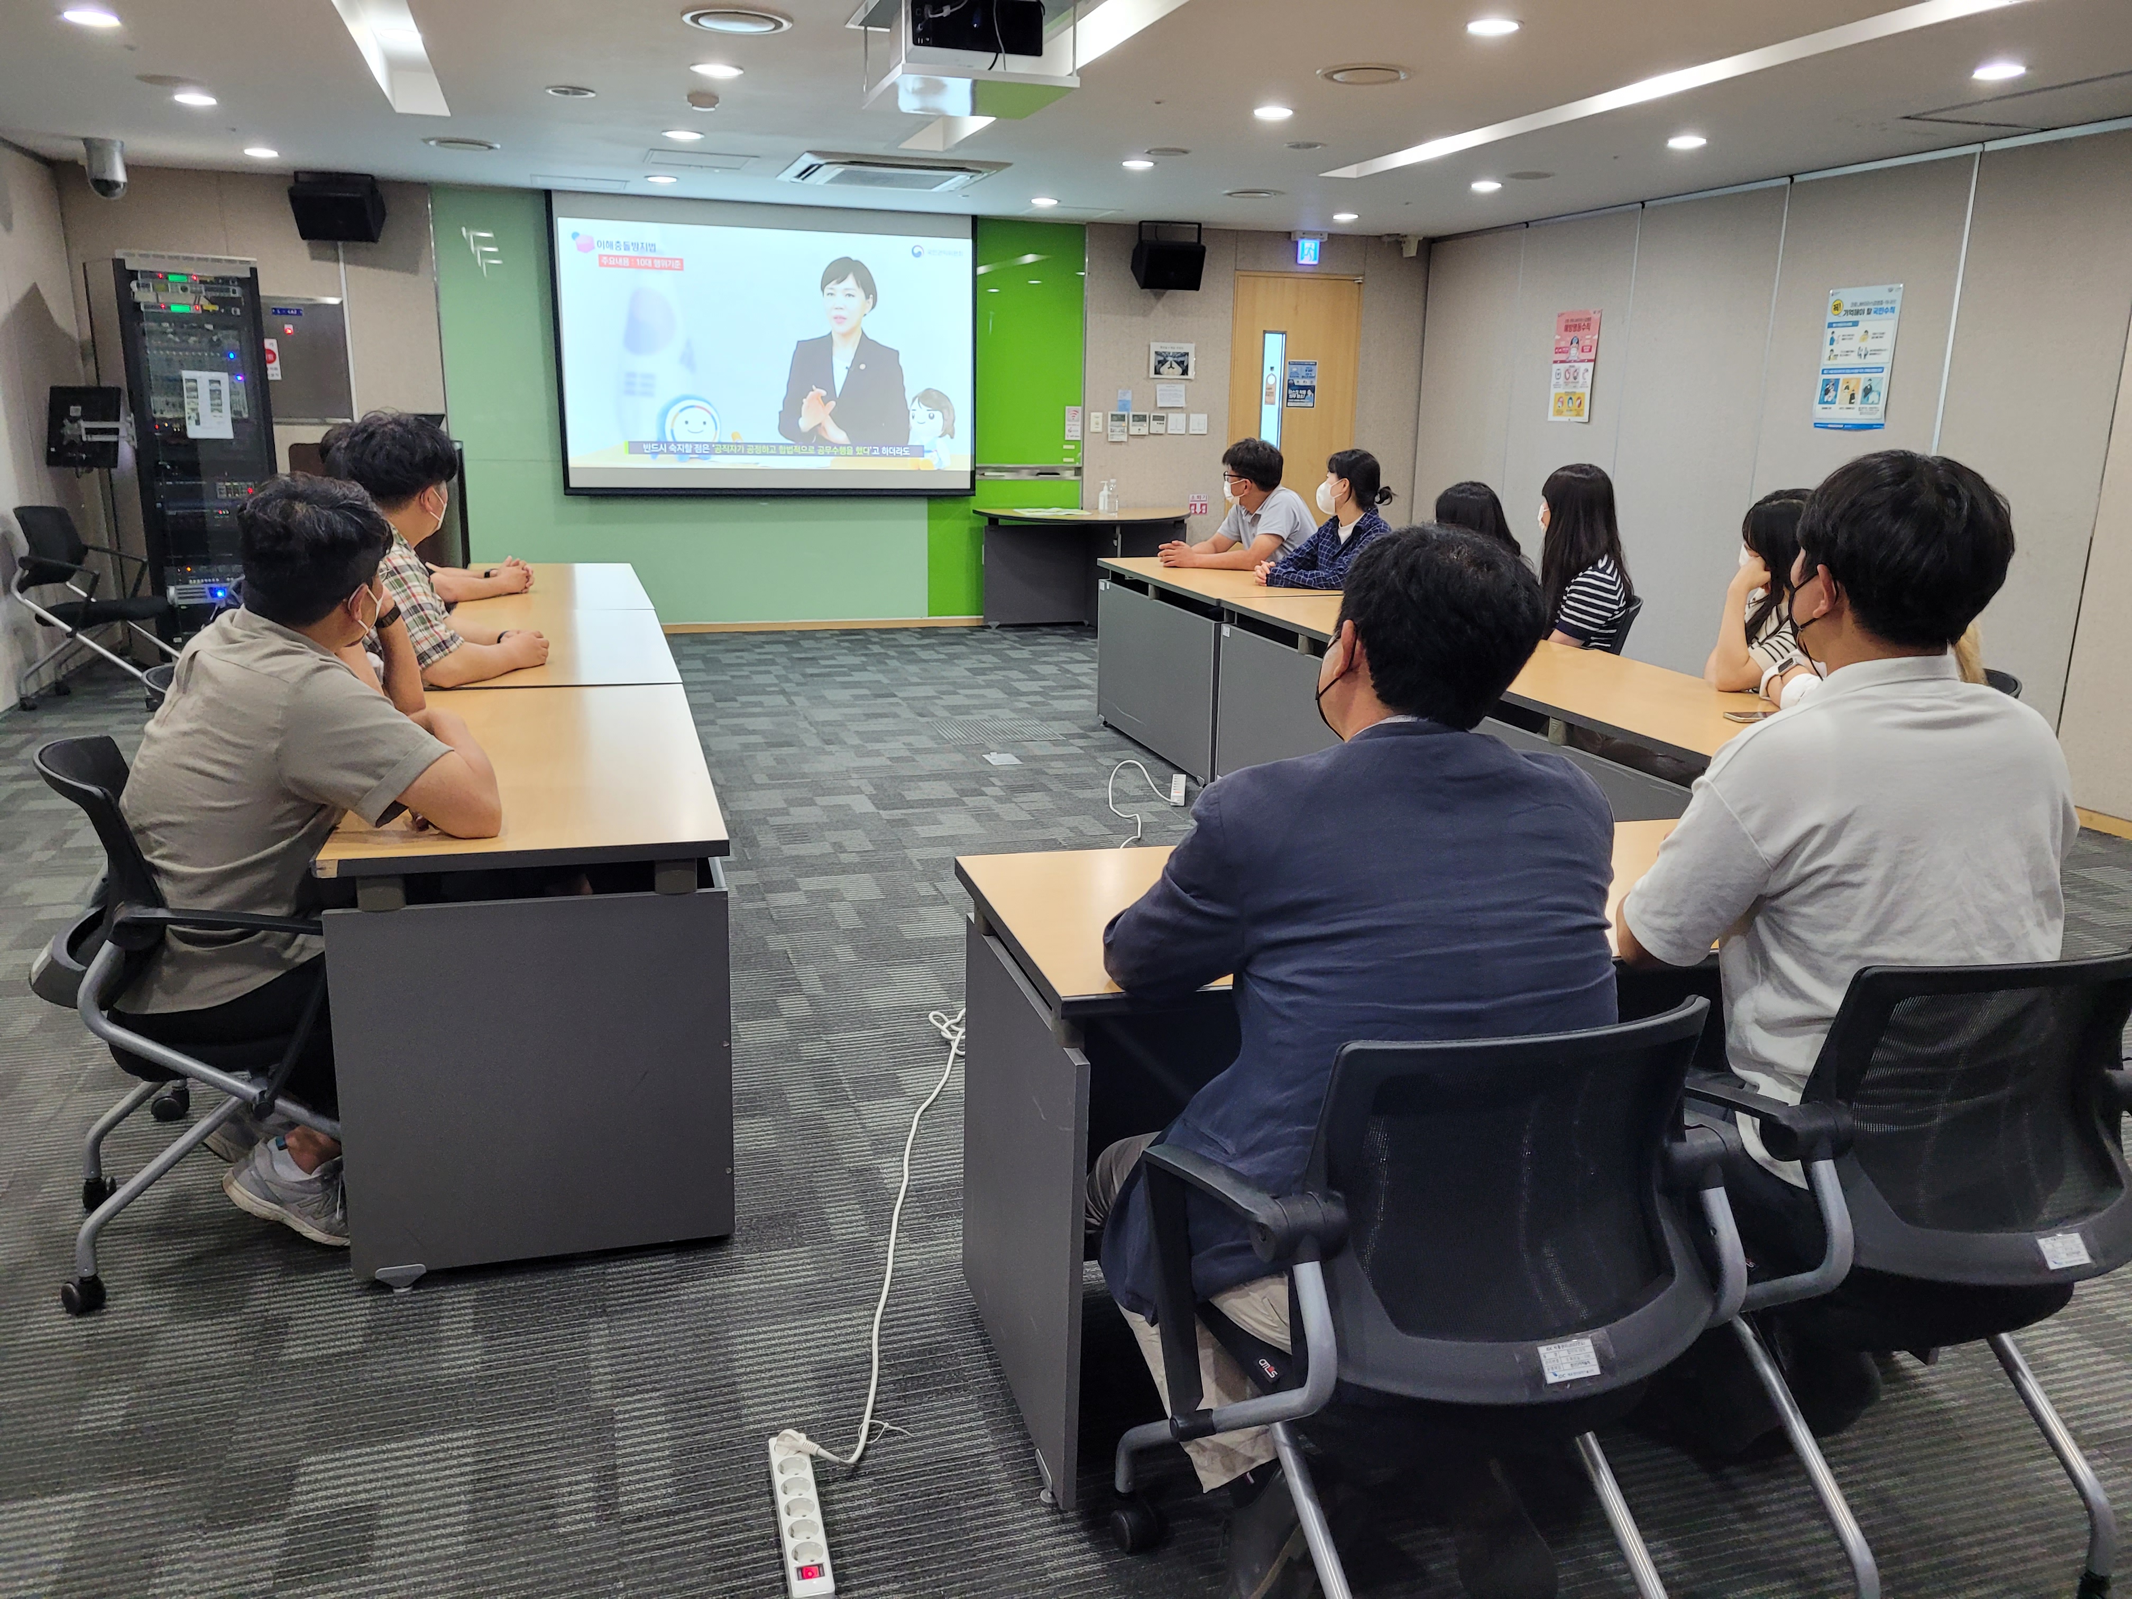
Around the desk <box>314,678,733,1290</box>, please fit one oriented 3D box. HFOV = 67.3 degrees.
[{"bbox_3d":[-1.046,0.255,3.241,0.600,0.730,1.480,-3,14,-16],"label":"desk"}]

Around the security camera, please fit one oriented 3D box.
[{"bbox_3d":[-4.478,-2.926,7.455,0.158,0.250,0.158,14,18,41],"label":"security camera"}]

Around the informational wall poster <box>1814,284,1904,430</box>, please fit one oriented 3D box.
[{"bbox_3d":[3.437,-1.915,6.959,0.010,0.595,0.420,-3,14,-17],"label":"informational wall poster"}]

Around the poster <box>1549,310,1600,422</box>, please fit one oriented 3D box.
[{"bbox_3d":[2.783,-2.376,8.797,0.020,0.594,0.420,-3,15,-16],"label":"poster"}]

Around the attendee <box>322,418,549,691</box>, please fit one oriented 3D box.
[{"bbox_3d":[-1.696,-0.281,4.050,0.800,1.350,0.560,-5,16,-23],"label":"attendee"}]

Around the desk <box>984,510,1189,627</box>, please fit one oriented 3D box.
[{"bbox_3d":[0.161,-1.343,9.693,1.330,0.735,0.660,-3,15,-16],"label":"desk"}]

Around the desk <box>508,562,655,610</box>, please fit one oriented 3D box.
[{"bbox_3d":[-1.894,-0.444,6.000,0.600,0.730,1.500,-3,14,-16],"label":"desk"}]

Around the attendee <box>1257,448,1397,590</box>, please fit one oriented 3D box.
[{"bbox_3d":[1.145,-0.777,6.487,0.720,1.260,0.520,-3,15,-16],"label":"attendee"}]

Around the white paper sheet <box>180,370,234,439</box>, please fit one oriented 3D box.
[{"bbox_3d":[-4.227,-1.940,7.889,0.207,0.305,0.012,-9,17,-35],"label":"white paper sheet"}]

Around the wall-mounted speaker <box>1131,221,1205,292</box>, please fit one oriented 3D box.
[{"bbox_3d":[0.600,-3.229,9.533,0.380,0.400,0.280,-3,15,-16],"label":"wall-mounted speaker"}]

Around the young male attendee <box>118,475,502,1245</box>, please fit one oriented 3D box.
[{"bbox_3d":[-1.237,0.115,2.656,0.660,1.270,0.540,-7,16,-30],"label":"young male attendee"}]

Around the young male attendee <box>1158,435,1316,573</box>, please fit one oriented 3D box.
[{"bbox_3d":[0.800,-0.959,7.204,0.720,1.280,0.520,1,14,-1],"label":"young male attendee"}]

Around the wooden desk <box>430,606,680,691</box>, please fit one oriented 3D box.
[{"bbox_3d":[-1.415,-0.077,4.528,0.600,0.735,1.400,-3,15,-17],"label":"wooden desk"}]

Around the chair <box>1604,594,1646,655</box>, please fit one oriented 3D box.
[{"bbox_3d":[1.560,-0.290,5.468,0.620,0.855,0.570,0,14,-8],"label":"chair"}]

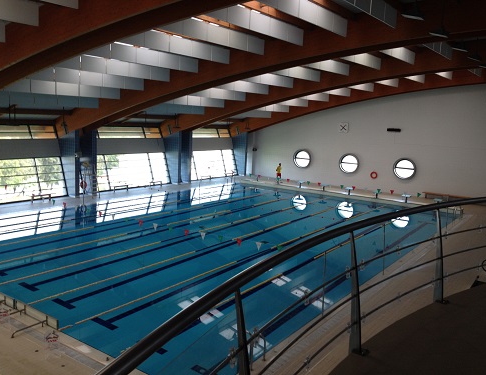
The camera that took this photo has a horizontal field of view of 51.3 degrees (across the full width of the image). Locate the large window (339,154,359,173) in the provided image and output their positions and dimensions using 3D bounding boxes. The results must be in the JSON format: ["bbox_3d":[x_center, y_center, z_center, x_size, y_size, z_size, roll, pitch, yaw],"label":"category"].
[{"bbox_3d":[8.485,-1.866,40.313,1.600,1.600,0.200,8,10,32],"label":"large window"}]

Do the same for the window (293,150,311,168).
[{"bbox_3d":[5.015,-2.381,42.538,1.600,1.600,0.200,8,10,32],"label":"window"}]

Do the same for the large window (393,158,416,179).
[{"bbox_3d":[12.168,-1.381,37.944,1.600,1.600,0.200,8,10,32],"label":"large window"}]

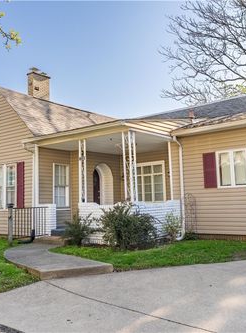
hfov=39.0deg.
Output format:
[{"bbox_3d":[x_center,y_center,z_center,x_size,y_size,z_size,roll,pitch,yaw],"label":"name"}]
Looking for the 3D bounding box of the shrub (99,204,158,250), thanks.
[{"bbox_3d":[0.110,1.452,8.399,1.319,1.137,1.116,-6,-7,37],"label":"shrub"}]

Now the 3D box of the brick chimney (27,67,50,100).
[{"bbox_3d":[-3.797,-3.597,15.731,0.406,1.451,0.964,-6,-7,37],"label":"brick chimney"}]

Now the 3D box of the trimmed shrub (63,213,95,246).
[{"bbox_3d":[-1.240,1.713,9.463,0.853,0.964,0.782,-2,-6,0],"label":"trimmed shrub"}]

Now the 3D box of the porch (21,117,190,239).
[{"bbox_3d":[-0.706,0.580,10.895,4.212,3.370,2.345,-6,-7,37],"label":"porch"}]

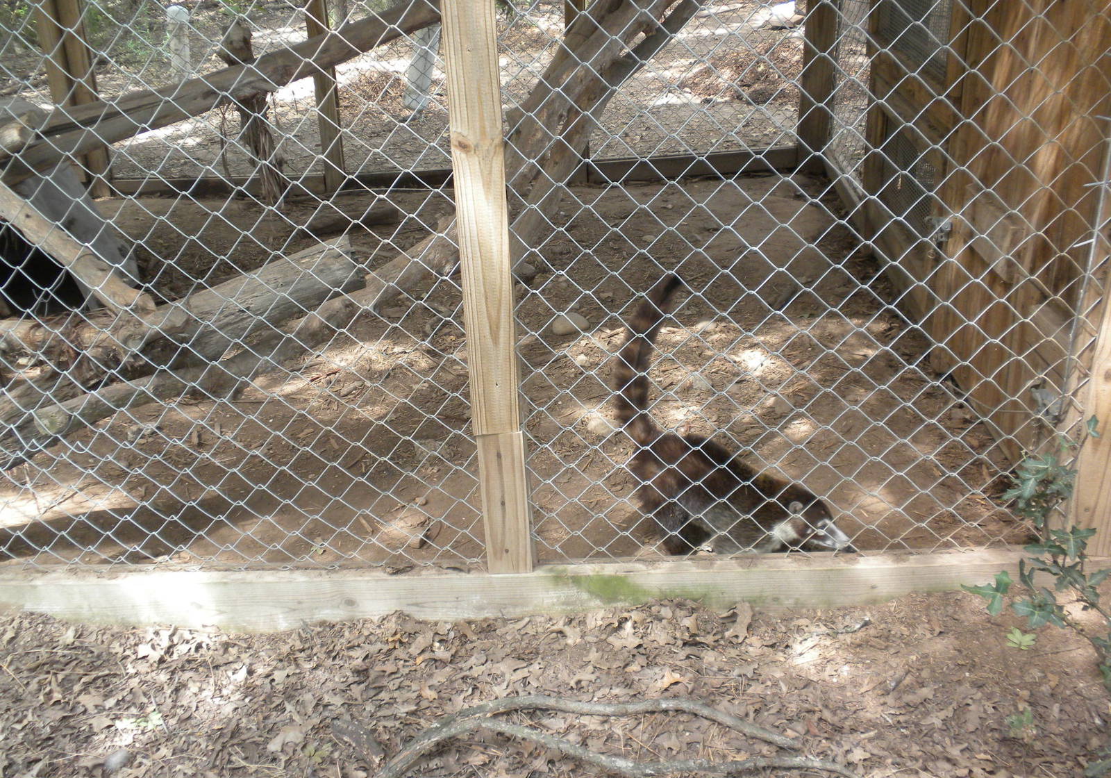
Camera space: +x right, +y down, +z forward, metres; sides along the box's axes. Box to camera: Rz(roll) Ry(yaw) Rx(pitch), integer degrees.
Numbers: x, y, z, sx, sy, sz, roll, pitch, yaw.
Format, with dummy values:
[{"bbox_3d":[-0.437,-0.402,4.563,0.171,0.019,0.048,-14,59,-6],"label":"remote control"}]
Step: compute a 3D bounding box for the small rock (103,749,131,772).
[{"bbox_3d":[-0.748,0.634,2.026,0.048,0.034,0.042,-2,23,0],"label":"small rock"}]

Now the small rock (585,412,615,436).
[{"bbox_3d":[0.114,0.092,3.061,0.080,0.048,0.068,-2,23,0],"label":"small rock"}]

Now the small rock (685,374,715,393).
[{"bbox_3d":[0.402,-0.014,3.293,0.082,0.043,0.065,-2,23,0],"label":"small rock"}]

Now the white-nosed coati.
[{"bbox_3d":[0.360,0.064,2.376,0.490,0.590,0.190,2,23,11],"label":"white-nosed coati"}]

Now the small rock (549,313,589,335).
[{"bbox_3d":[0.047,-0.205,3.765,0.125,0.065,0.095,-2,23,0],"label":"small rock"}]

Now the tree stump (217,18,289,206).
[{"bbox_3d":[-1.312,-1.195,5.150,0.230,0.800,0.200,-2,23,0],"label":"tree stump"}]

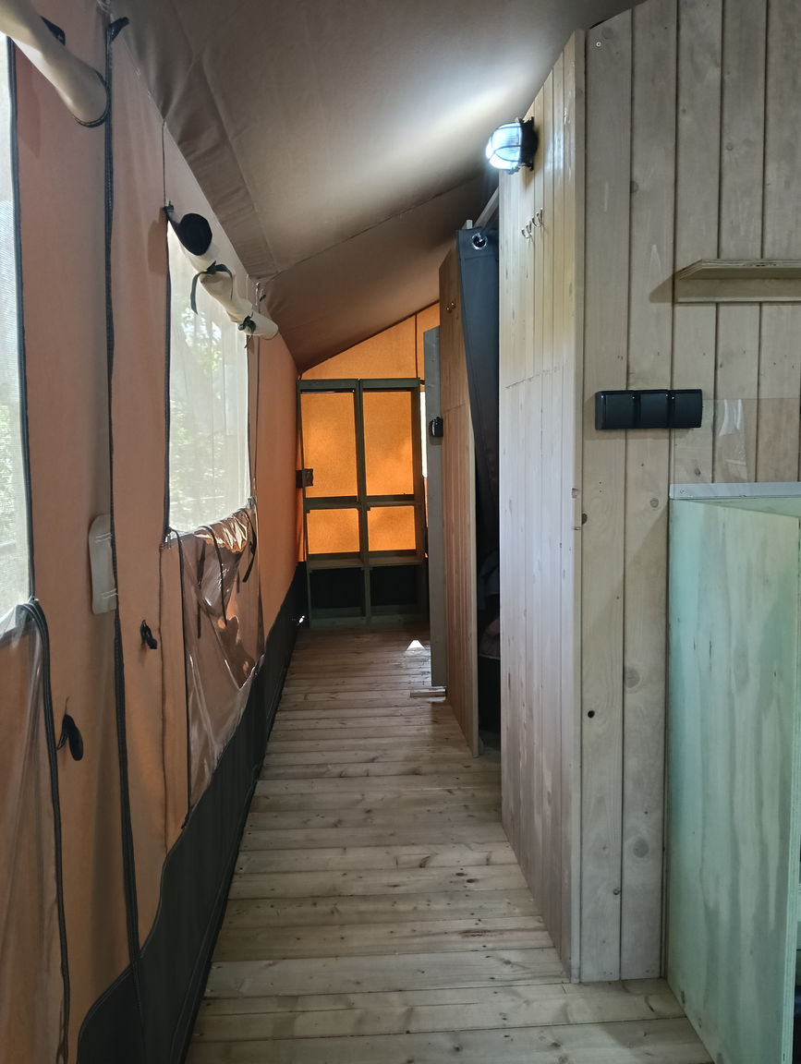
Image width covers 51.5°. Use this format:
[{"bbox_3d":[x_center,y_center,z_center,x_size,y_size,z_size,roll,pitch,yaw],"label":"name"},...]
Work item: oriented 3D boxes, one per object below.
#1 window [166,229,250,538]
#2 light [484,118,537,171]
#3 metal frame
[{"bbox_3d":[-0.486,-0.360,2.245,0.038,0.627,1.266,0,5,-4],"label":"window"},{"bbox_3d":[0.264,-0.935,2.021,0.119,0.132,0.129,-1,5,-3],"label":"light"},{"bbox_3d":[-0.277,-0.207,5.983,0.840,1.702,0.470,-2,5,-6],"label":"metal frame"}]

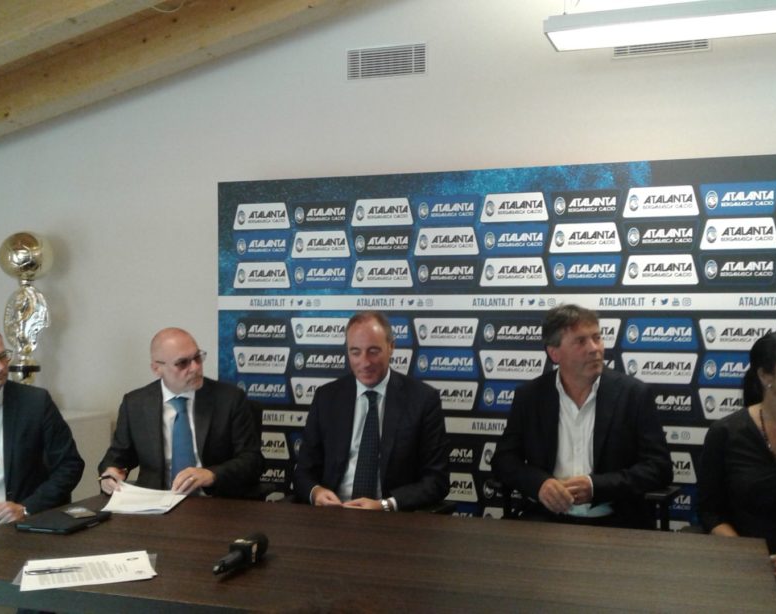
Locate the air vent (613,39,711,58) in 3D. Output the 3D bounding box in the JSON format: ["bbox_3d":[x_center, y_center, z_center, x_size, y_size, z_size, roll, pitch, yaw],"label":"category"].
[{"bbox_3d":[1.183,-1.171,3.702,0.403,0.155,0.030,0,0,18],"label":"air vent"}]

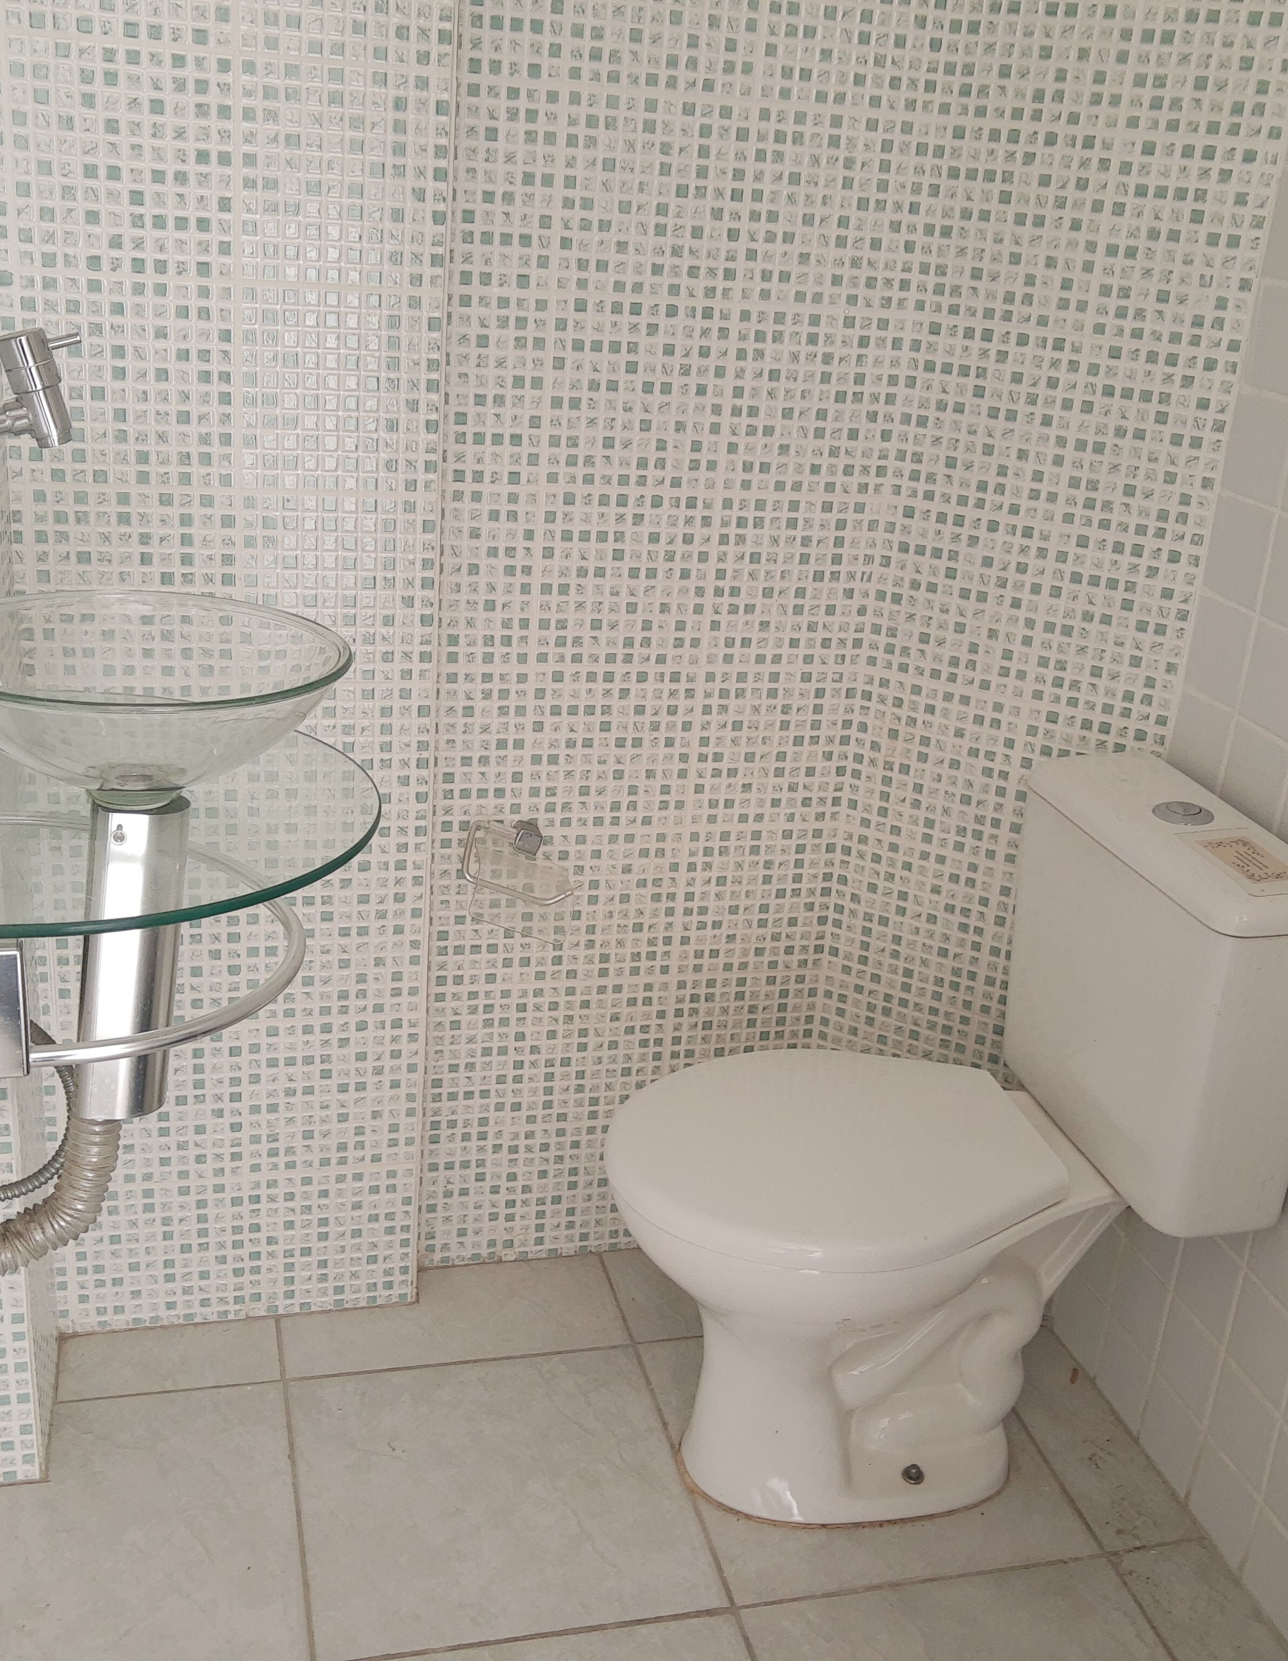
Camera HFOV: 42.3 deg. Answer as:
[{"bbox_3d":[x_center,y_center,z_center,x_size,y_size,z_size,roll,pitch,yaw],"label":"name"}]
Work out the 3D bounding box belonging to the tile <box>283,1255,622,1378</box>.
[{"bbox_3d":[-0.233,0.597,2.045,0.410,0.010,0.180,-1,22,-15],"label":"tile"}]

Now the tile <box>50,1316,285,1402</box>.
[{"bbox_3d":[-0.546,0.617,1.932,0.254,0.010,0.118,-1,22,-15],"label":"tile"}]

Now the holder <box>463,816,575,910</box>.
[{"bbox_3d":[-0.139,0.044,1.906,0.141,0.094,0.070,-1,22,-15],"label":"holder"}]

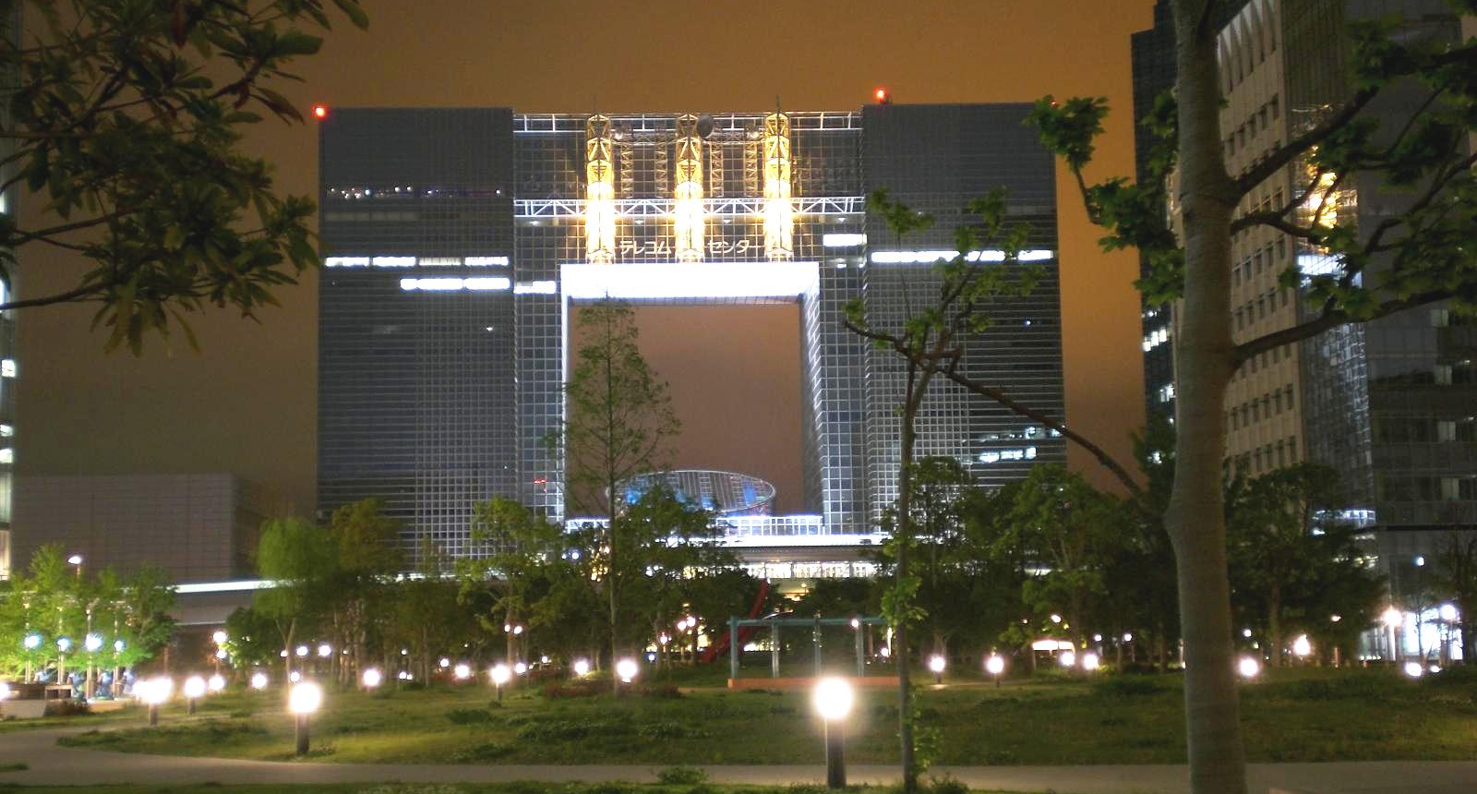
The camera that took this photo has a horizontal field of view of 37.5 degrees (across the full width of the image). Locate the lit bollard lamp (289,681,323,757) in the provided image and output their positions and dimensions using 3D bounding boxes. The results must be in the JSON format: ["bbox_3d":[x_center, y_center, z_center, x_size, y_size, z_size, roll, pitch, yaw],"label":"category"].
[{"bbox_3d":[-6.838,5.128,34.363,0.300,1.100,0.300,-1,-7,-2],"label":"lit bollard lamp"}]

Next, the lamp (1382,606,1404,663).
[{"bbox_3d":[36.656,13.273,122.188,0.500,3.300,0.500,-1,-7,-2],"label":"lamp"}]

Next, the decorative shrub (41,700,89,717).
[{"bbox_3d":[-18.856,8.782,61.324,1.360,0.460,1.000,-1,-7,-2],"label":"decorative shrub"}]

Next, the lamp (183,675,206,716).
[{"bbox_3d":[-15.543,8.554,62.062,0.310,1.080,0.310,-1,-7,-2],"label":"lamp"}]

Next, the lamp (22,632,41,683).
[{"bbox_3d":[-29.276,11.046,90.148,0.450,2.600,0.450,-1,-7,-2],"label":"lamp"}]

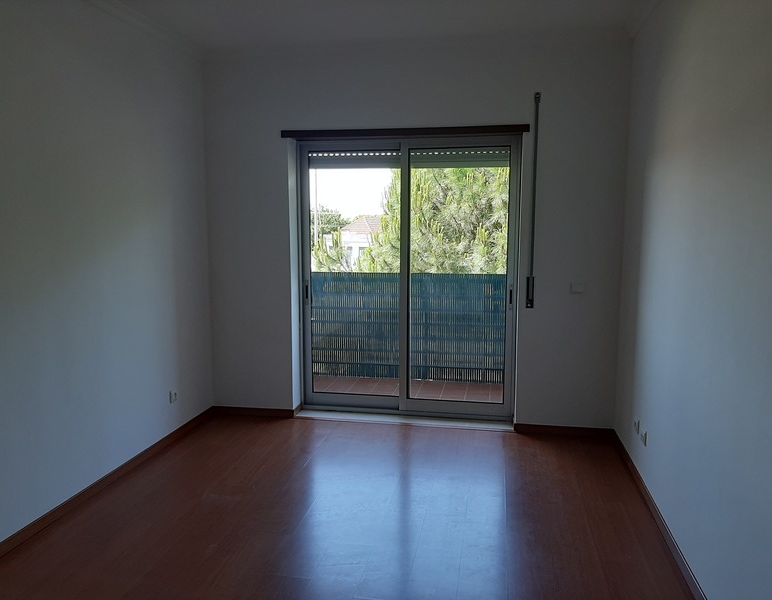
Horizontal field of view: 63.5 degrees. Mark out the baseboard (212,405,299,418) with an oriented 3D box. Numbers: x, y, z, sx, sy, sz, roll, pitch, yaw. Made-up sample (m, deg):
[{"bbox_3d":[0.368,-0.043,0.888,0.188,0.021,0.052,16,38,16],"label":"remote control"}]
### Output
[{"bbox_3d":[-1.010,0.855,4.735,0.642,0.063,0.025,1,7,10],"label":"baseboard"}]

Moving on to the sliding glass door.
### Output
[{"bbox_3d":[0.146,-0.143,4.612,1.618,2.039,0.085,1,7,10],"label":"sliding glass door"}]

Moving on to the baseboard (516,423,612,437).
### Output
[{"bbox_3d":[1.232,0.904,4.322,0.670,0.063,0.025,1,7,10],"label":"baseboard"}]

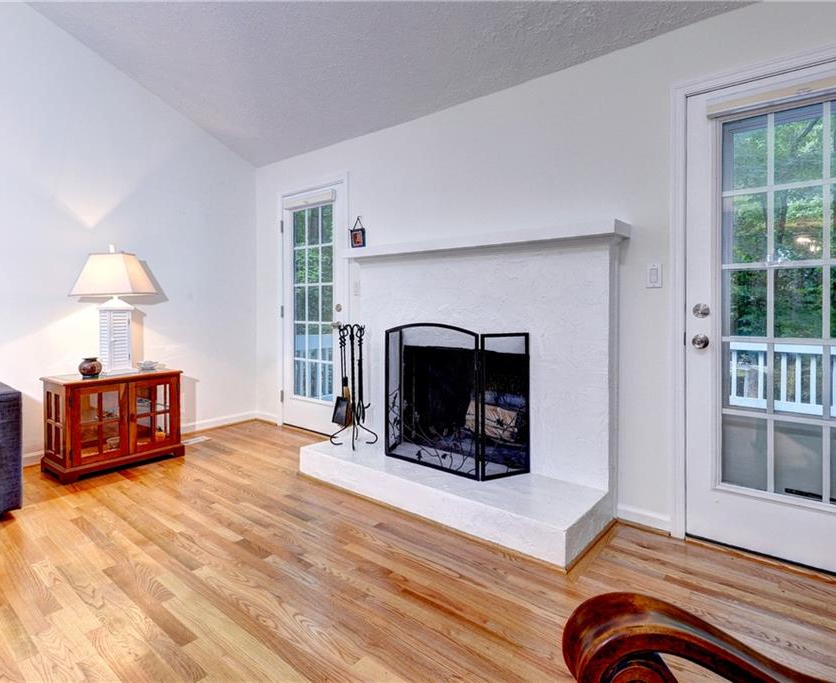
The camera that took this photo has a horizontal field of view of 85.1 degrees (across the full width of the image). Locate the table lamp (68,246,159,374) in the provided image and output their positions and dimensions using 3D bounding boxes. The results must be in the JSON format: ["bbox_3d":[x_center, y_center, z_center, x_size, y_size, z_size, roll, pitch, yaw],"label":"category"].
[{"bbox_3d":[-2.058,-0.215,3.099,0.375,0.880,0.375,0,2,-9],"label":"table lamp"}]

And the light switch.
[{"bbox_3d":[1.134,-0.314,2.183,0.071,0.117,0.012,1,2,38],"label":"light switch"}]

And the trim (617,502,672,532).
[{"bbox_3d":[1.095,0.851,2.203,0.235,0.080,0.020,1,2,38],"label":"trim"}]

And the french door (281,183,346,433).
[{"bbox_3d":[-0.890,-0.258,3.880,0.810,2.040,0.060,1,2,38],"label":"french door"}]

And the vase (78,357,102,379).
[{"bbox_3d":[-2.147,0.176,2.985,0.125,0.120,0.125,1,2,38],"label":"vase"}]

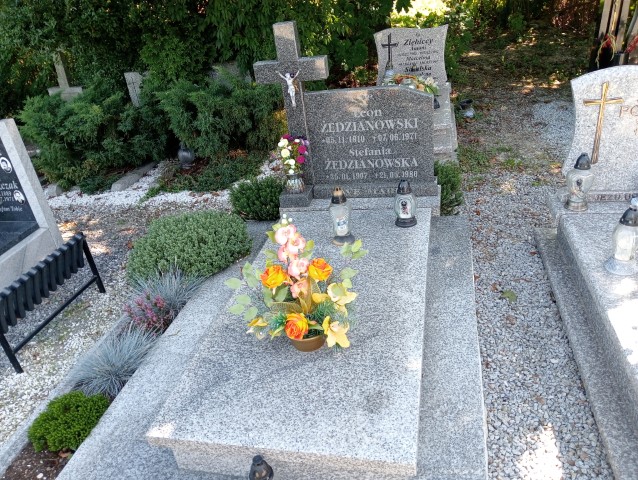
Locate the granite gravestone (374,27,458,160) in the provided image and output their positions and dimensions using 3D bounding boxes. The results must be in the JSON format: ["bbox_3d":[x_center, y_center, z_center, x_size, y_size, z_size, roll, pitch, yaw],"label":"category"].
[{"bbox_3d":[0.900,-1.406,4.900,0.830,1.000,1.400,0,27,14],"label":"granite gravestone"}]

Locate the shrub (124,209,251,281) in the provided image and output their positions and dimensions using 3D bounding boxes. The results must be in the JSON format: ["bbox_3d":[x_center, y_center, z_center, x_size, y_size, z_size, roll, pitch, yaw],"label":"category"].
[{"bbox_3d":[-0.716,-0.013,2.775,0.670,0.240,0.520,0,28,15],"label":"shrub"}]

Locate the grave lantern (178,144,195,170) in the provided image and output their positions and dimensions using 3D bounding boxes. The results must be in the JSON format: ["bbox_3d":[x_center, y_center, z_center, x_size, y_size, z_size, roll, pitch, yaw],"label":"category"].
[{"bbox_3d":[-1.087,-0.691,4.261,0.115,0.225,0.115,0,28,15],"label":"grave lantern"}]

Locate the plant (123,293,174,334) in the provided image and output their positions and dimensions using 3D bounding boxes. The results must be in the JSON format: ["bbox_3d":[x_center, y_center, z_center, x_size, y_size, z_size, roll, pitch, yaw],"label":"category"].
[{"bbox_3d":[-0.777,0.306,2.298,0.235,0.150,0.200,0,28,15],"label":"plant"}]

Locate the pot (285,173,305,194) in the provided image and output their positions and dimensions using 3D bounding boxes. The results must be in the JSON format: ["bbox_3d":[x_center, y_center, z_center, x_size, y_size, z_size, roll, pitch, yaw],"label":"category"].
[{"bbox_3d":[-0.137,-0.309,2.780,0.092,0.105,0.092,0,28,15],"label":"pot"}]

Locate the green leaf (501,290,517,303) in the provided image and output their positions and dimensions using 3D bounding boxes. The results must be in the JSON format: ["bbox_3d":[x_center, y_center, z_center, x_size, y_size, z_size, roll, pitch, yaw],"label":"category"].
[{"bbox_3d":[0.923,0.275,2.516,0.075,0.020,0.085,0,27,14],"label":"green leaf"}]

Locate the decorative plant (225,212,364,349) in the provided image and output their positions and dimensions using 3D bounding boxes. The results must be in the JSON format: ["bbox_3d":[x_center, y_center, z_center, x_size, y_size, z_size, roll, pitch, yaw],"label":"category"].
[{"bbox_3d":[-0.074,0.163,1.772,0.470,0.440,0.340,0,28,15],"label":"decorative plant"}]

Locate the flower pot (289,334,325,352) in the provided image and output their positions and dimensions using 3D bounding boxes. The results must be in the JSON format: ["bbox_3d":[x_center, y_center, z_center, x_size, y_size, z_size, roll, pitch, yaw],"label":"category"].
[{"bbox_3d":[-0.034,0.365,1.932,0.125,0.062,0.125,-6,26,3],"label":"flower pot"}]

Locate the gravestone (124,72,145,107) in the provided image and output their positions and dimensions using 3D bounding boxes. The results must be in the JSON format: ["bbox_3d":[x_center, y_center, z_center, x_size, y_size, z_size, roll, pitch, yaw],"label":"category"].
[{"bbox_3d":[-2.372,-1.876,6.767,0.300,0.620,0.120,0,27,14],"label":"gravestone"}]

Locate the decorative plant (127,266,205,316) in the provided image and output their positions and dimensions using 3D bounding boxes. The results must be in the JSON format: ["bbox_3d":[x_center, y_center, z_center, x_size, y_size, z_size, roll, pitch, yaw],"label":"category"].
[{"bbox_3d":[-0.733,0.195,2.424,0.370,0.200,0.320,0,28,15],"label":"decorative plant"}]

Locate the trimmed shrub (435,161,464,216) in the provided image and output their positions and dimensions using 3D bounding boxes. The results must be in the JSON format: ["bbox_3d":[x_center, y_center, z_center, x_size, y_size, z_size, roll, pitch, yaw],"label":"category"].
[{"bbox_3d":[0.690,-0.283,2.822,0.210,0.300,0.210,0,28,15],"label":"trimmed shrub"}]

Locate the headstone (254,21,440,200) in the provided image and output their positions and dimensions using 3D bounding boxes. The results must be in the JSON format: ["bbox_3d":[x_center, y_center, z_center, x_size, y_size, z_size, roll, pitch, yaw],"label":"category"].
[{"bbox_3d":[0.152,-0.669,2.773,0.952,0.966,0.237,0,30,14],"label":"headstone"}]

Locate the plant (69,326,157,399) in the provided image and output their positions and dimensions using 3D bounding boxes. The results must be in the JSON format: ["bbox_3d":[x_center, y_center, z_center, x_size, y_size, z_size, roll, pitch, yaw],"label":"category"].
[{"bbox_3d":[-0.909,0.508,2.238,0.310,0.190,0.330,0,27,14],"label":"plant"}]

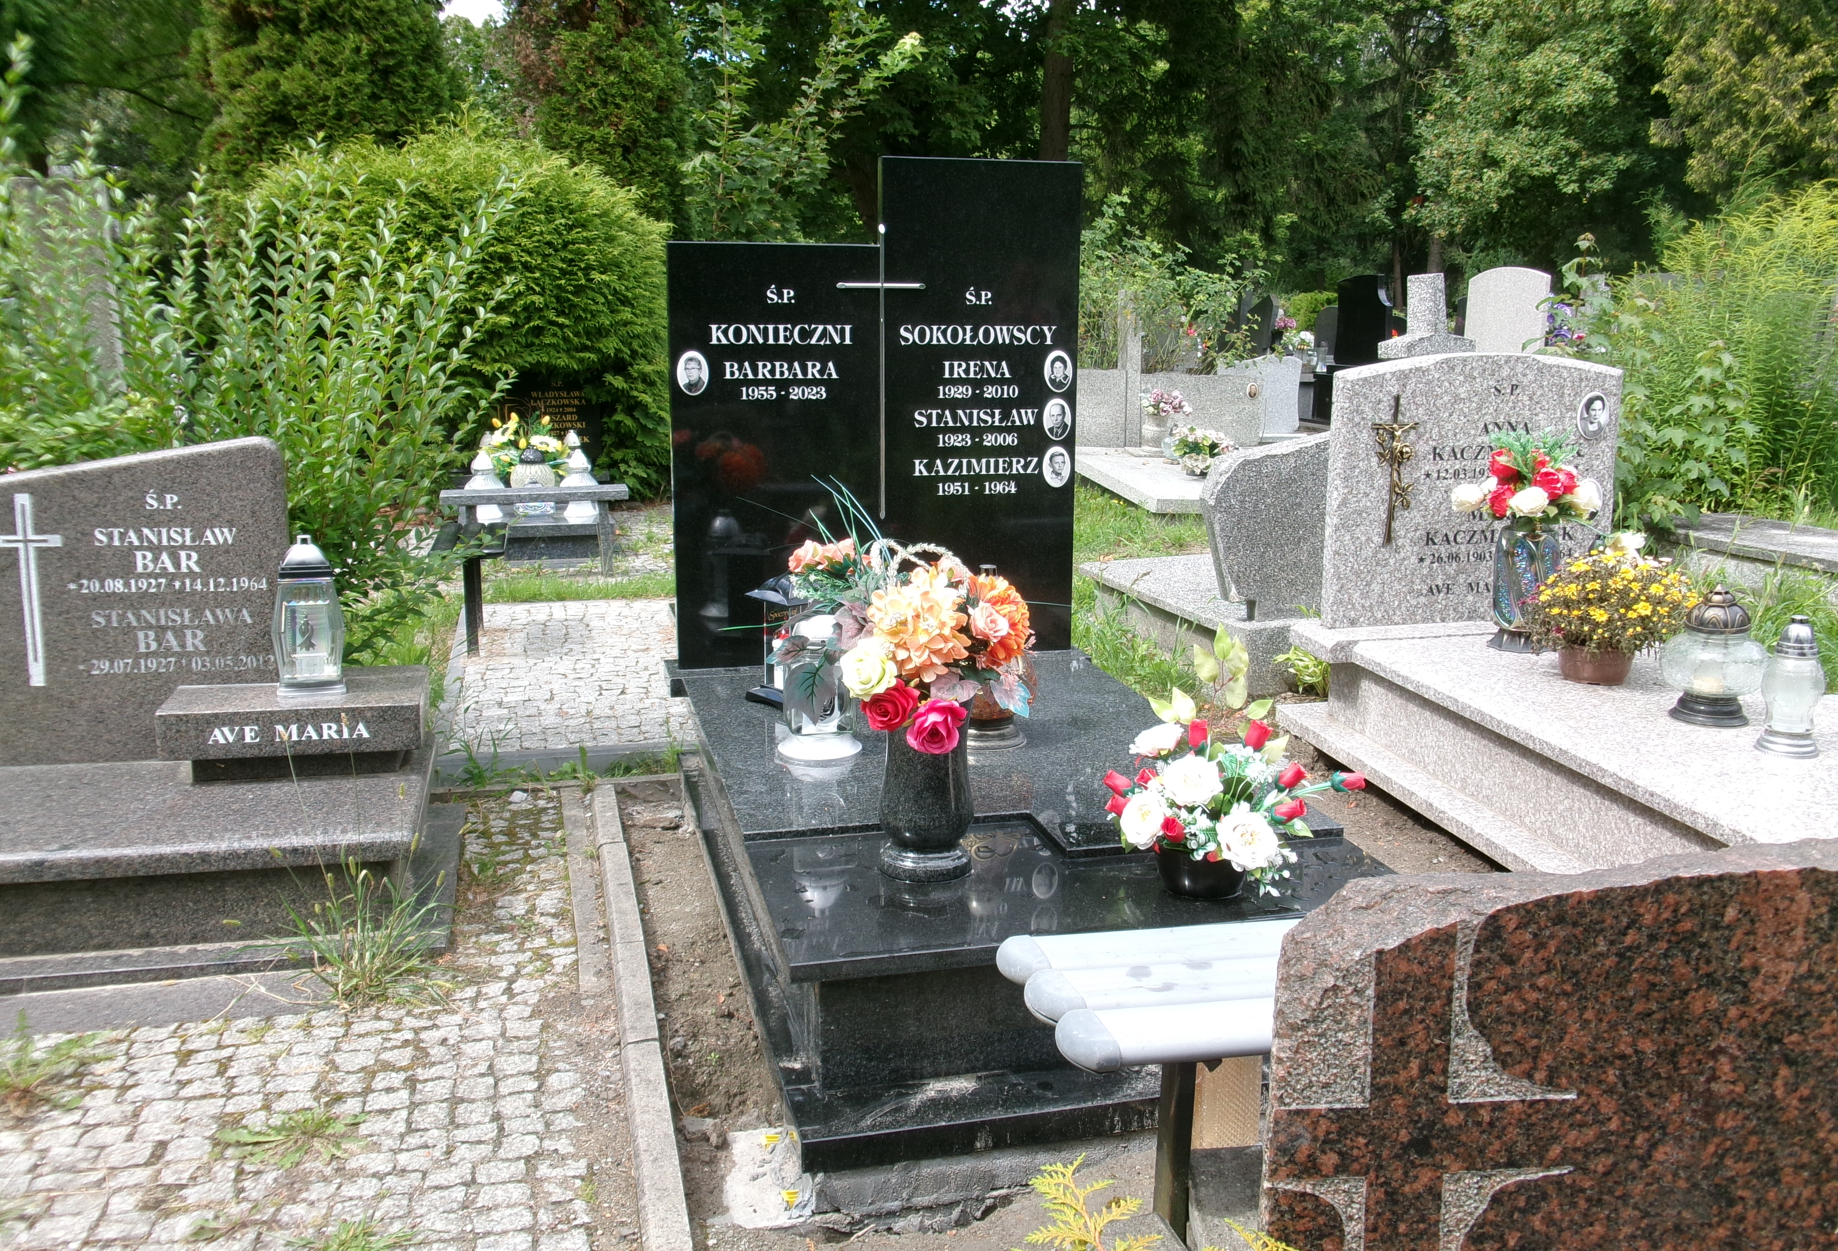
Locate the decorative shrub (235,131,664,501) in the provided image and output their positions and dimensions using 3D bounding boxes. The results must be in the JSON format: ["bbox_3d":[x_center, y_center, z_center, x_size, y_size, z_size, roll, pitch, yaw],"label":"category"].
[{"bbox_3d":[-3.467,-2.349,11.235,3.371,2.803,2.889,-2,12,-14],"label":"decorative shrub"}]

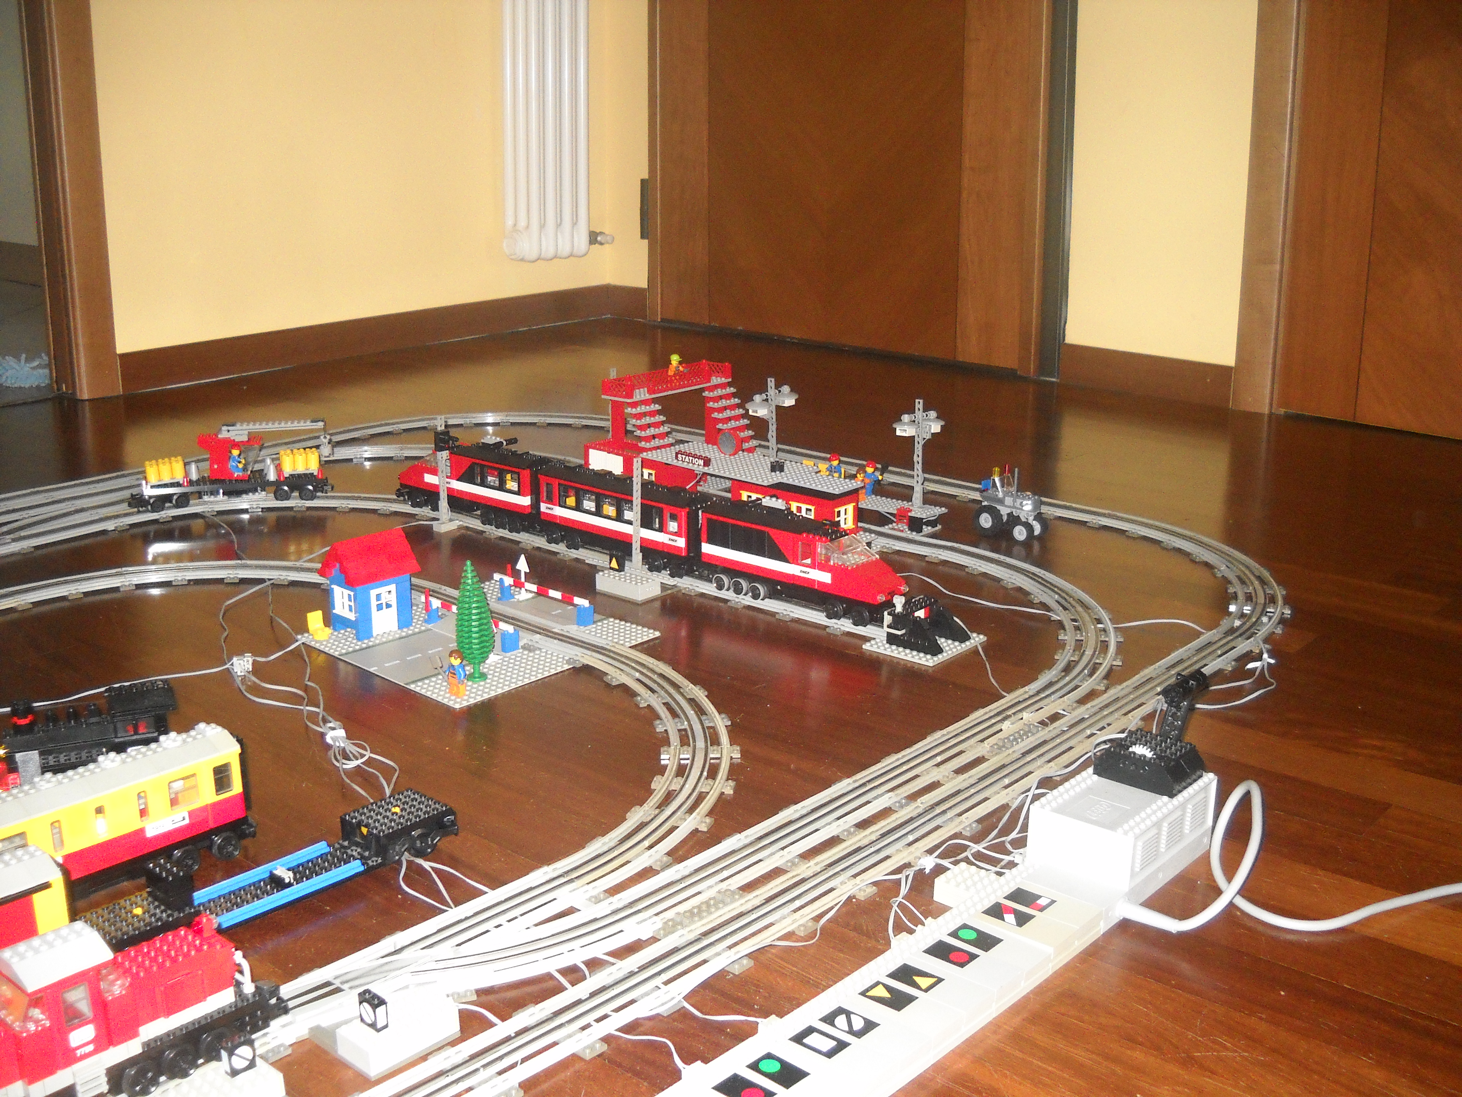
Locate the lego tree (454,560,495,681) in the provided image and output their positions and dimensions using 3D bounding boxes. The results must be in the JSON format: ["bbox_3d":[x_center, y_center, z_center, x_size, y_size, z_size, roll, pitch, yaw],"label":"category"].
[{"bbox_3d":[-0.236,0.064,1.465,0.034,0.115,0.034,0,17,0],"label":"lego tree"}]

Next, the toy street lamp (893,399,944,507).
[{"bbox_3d":[0.229,-0.117,1.952,0.074,0.133,0.032,-11,20,-33],"label":"toy street lamp"}]

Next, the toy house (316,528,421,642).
[{"bbox_3d":[-0.356,0.033,1.593,0.064,0.098,0.078,15,22,40],"label":"toy house"}]

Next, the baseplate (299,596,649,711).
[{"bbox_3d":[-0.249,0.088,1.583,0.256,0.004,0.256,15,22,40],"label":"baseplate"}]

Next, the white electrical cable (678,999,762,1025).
[{"bbox_3d":[-0.008,0.277,0.961,0.054,0.006,0.015,8,19,23],"label":"white electrical cable"}]

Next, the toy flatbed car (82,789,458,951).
[{"bbox_3d":[-0.307,0.213,1.085,0.048,0.055,0.284,15,22,40],"label":"toy flatbed car"}]

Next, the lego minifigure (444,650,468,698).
[{"bbox_3d":[-0.246,0.111,1.436,0.025,0.042,0.015,15,22,40],"label":"lego minifigure"}]

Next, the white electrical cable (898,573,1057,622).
[{"bbox_3d":[0.260,0.050,1.714,0.026,0.005,0.210,-16,23,-42],"label":"white electrical cable"}]

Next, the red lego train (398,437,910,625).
[{"bbox_3d":[-0.120,-0.043,1.802,0.748,0.107,0.050,14,22,37],"label":"red lego train"}]

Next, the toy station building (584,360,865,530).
[{"bbox_3d":[0.033,-0.119,2.000,0.395,0.155,0.245,14,22,39],"label":"toy station building"}]

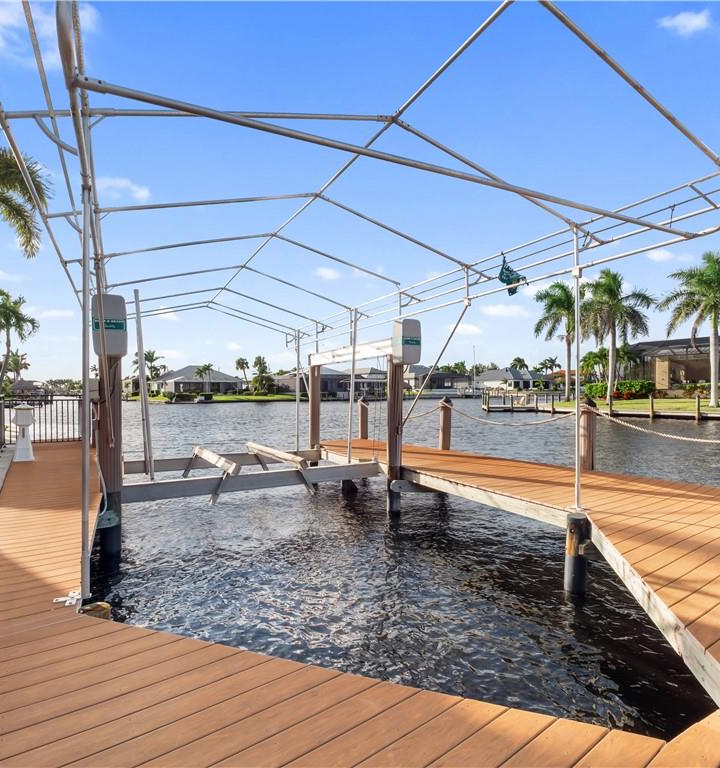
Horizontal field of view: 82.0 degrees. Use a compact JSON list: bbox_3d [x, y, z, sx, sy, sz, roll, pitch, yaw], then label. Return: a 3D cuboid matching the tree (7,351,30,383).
[{"bbox_3d":[-52.934,-1.546,64.000,3.200,7.264,3.200,1,-1,-40],"label":"tree"}]

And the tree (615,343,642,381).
[{"bbox_3d":[27.233,-1.623,42.000,2.900,5.173,2.900,0,-1,0],"label":"tree"}]

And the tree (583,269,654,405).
[{"bbox_3d":[22.429,-4.108,36.000,5.400,11.867,5.400,-1,-1,32],"label":"tree"}]

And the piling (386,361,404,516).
[{"bbox_3d":[0.630,0.941,7.350,0.290,2.787,0.290,0,-1,0],"label":"piling"}]

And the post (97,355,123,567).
[{"bbox_3d":[-3.258,1.001,5.420,0.260,2.775,0.260,1,-1,-31],"label":"post"}]

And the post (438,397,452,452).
[{"bbox_3d":[1.958,0.907,9.450,0.260,1.221,0.260,0,-1,12],"label":"post"}]

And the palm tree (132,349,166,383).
[{"bbox_3d":[-41.683,-2.772,82.000,6.700,8.515,6.500,0,-1,0],"label":"palm tree"}]

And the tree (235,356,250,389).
[{"bbox_3d":[-24.686,-1.943,87.000,3.000,7.458,3.000,0,-1,-16],"label":"tree"}]

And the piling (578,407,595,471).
[{"bbox_3d":[3.856,0.885,7.050,0.280,1.209,0.280,0,-1,0],"label":"piling"}]

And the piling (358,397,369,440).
[{"bbox_3d":[0.109,0.958,11.550,0.260,1.191,0.260,0,-1,1],"label":"piling"}]

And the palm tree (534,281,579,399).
[{"bbox_3d":[20.050,-4.282,41.000,6.000,11.931,6.000,0,-1,0],"label":"palm tree"}]

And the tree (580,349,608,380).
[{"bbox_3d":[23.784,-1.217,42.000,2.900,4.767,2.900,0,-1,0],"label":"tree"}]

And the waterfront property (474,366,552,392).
[{"bbox_3d":[39.773,-1.304,108.000,15.000,6.259,14.000,1,-1,-38],"label":"waterfront property"}]

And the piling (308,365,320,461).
[{"bbox_3d":[-1.143,0.866,10.400,0.280,2.813,0.280,0,-1,0],"label":"piling"}]

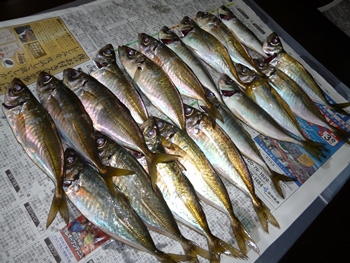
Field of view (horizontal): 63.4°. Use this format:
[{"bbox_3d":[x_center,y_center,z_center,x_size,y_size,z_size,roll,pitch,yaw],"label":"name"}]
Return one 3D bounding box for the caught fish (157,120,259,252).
[{"bbox_3d":[0.033,0.051,0.312,0.037,0.022,0.175,-30,74,-24],"label":"caught fish"}]

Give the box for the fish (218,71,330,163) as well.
[{"bbox_3d":[0.123,-0.016,0.379,0.177,0.024,0.049,41,62,11],"label":"fish"}]

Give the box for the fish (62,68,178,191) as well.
[{"bbox_3d":[-0.070,-0.016,0.325,0.049,0.026,0.174,-39,77,-27],"label":"fish"}]

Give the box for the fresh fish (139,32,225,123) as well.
[{"bbox_3d":[0.007,-0.074,0.373,0.040,0.024,0.171,-33,74,-25],"label":"fresh fish"}]

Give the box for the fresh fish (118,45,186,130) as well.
[{"bbox_3d":[-0.019,-0.056,0.371,0.044,0.023,0.176,-31,72,-25],"label":"fresh fish"}]

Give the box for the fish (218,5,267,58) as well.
[{"bbox_3d":[0.113,-0.136,0.429,0.031,0.022,0.158,-20,68,-21],"label":"fish"}]

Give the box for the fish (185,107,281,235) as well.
[{"bbox_3d":[0.065,0.035,0.339,0.042,0.024,0.186,-28,71,-24],"label":"fish"}]

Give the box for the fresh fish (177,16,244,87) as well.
[{"bbox_3d":[0.056,-0.109,0.402,0.048,0.024,0.161,-30,73,-24],"label":"fresh fish"}]

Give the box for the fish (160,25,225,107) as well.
[{"bbox_3d":[0.029,-0.091,0.399,0.034,0.022,0.176,-31,72,-25],"label":"fish"}]

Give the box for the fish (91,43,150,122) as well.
[{"bbox_3d":[-0.058,-0.041,0.342,0.039,0.023,0.165,-26,72,-23],"label":"fish"}]

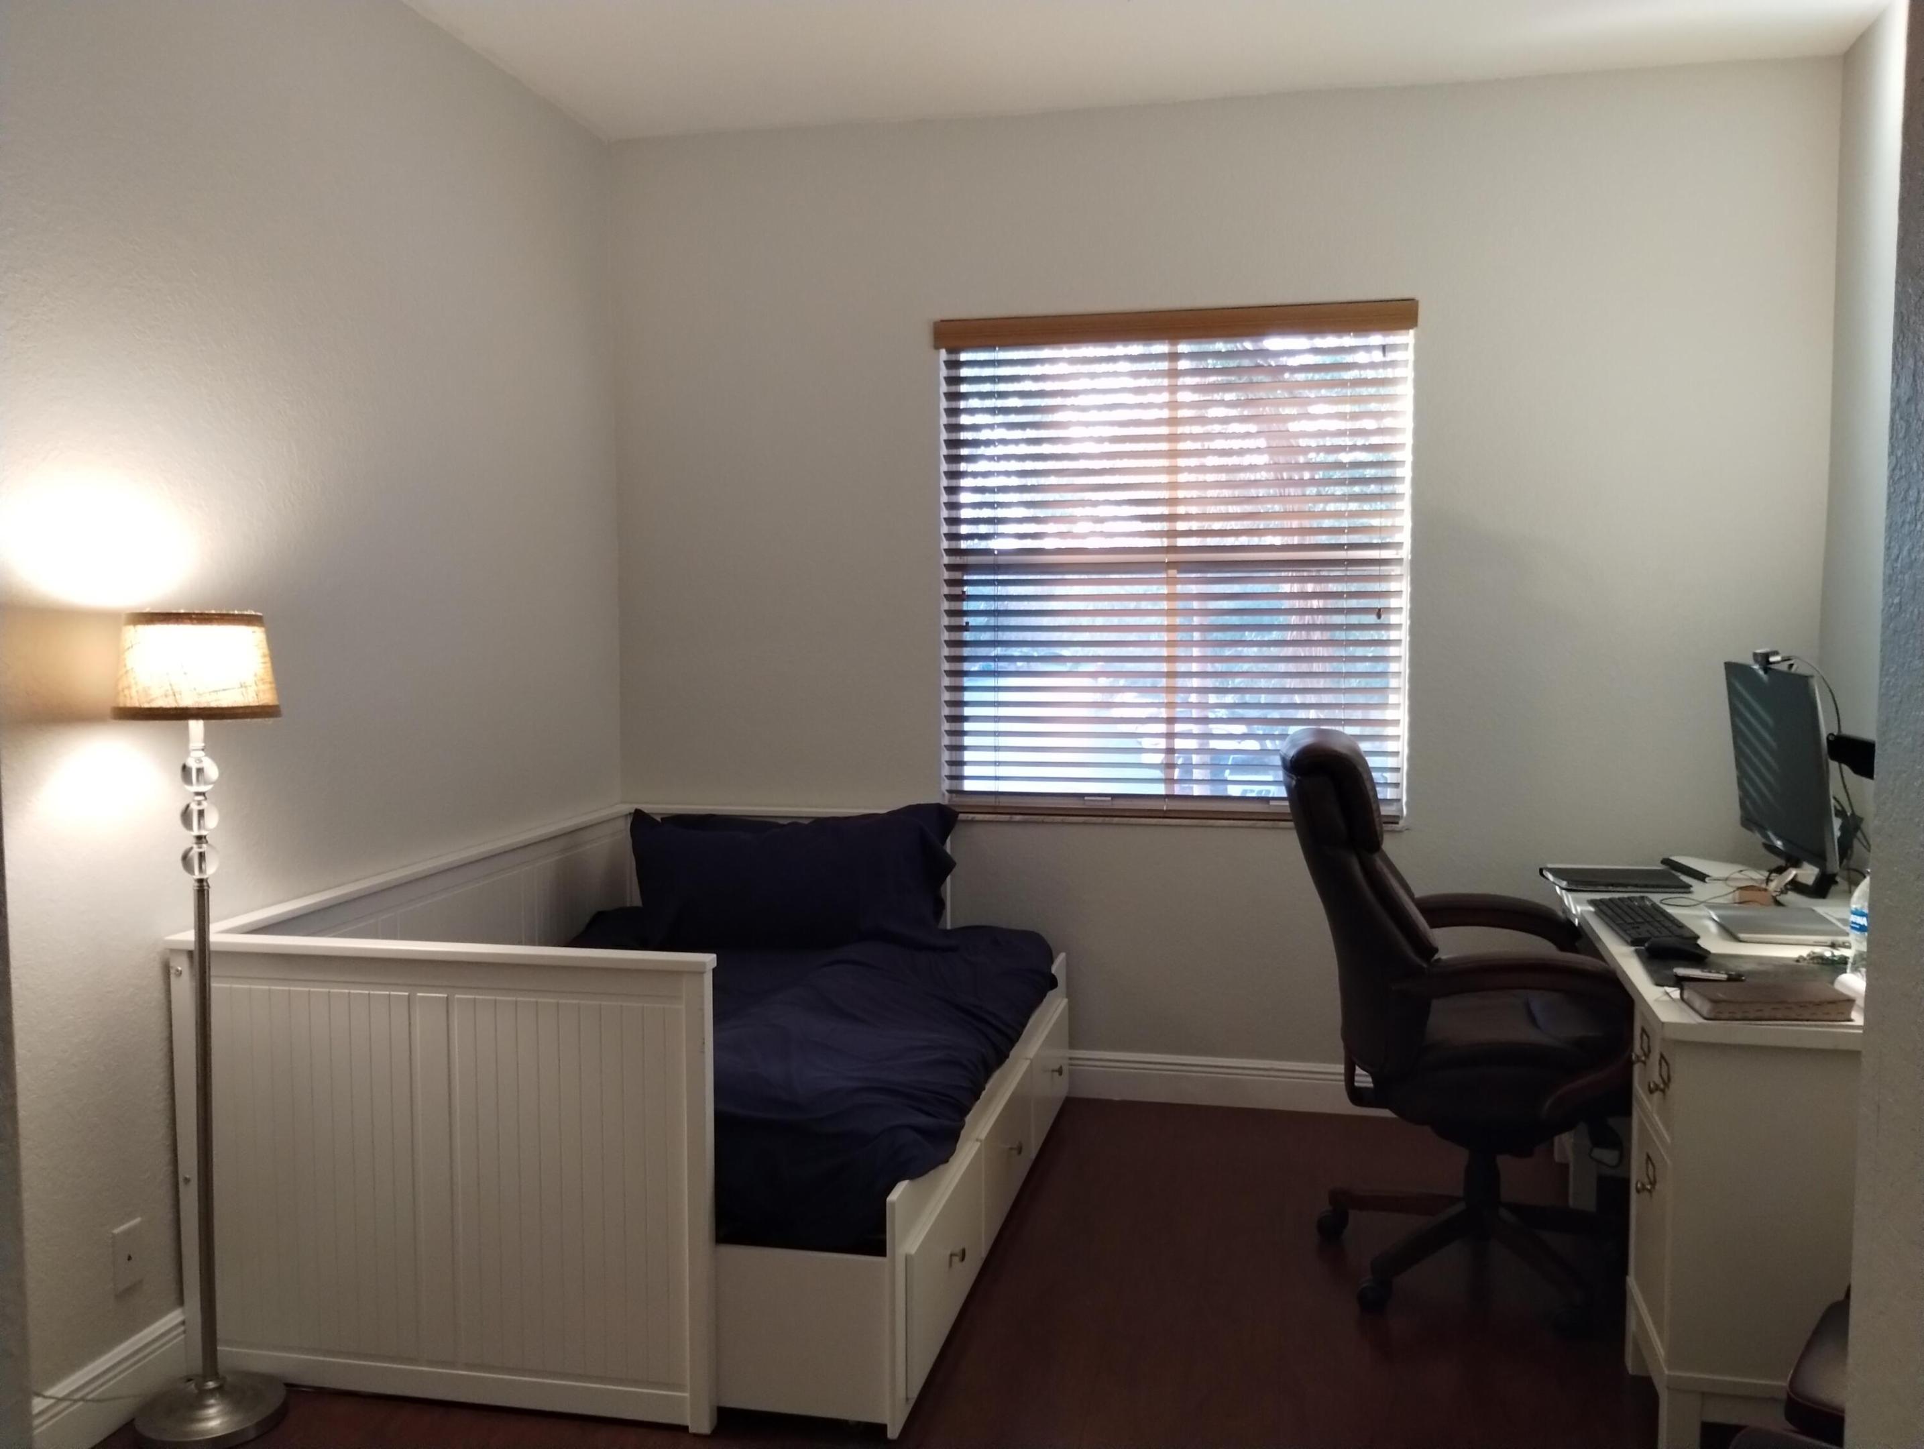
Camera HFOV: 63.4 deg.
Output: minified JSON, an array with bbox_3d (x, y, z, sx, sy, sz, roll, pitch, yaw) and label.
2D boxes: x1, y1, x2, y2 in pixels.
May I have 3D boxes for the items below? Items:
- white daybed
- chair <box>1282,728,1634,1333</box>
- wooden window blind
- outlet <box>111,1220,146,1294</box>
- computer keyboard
[{"bbox_3d":[-0.556,0.739,3.686,1.375,0.830,1.985,1,4,12],"label":"white daybed"},{"bbox_3d":[1.075,0.594,3.299,0.760,1.160,0.690,0,4,4],"label":"chair"},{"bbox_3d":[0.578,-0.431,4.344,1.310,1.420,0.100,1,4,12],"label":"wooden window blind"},{"bbox_3d":[-1.460,0.937,2.738,0.008,0.116,0.071,1,4,12],"label":"outlet"},{"bbox_3d":[1.411,0.409,3.239,0.135,0.027,0.450,1,4,12],"label":"computer keyboard"}]

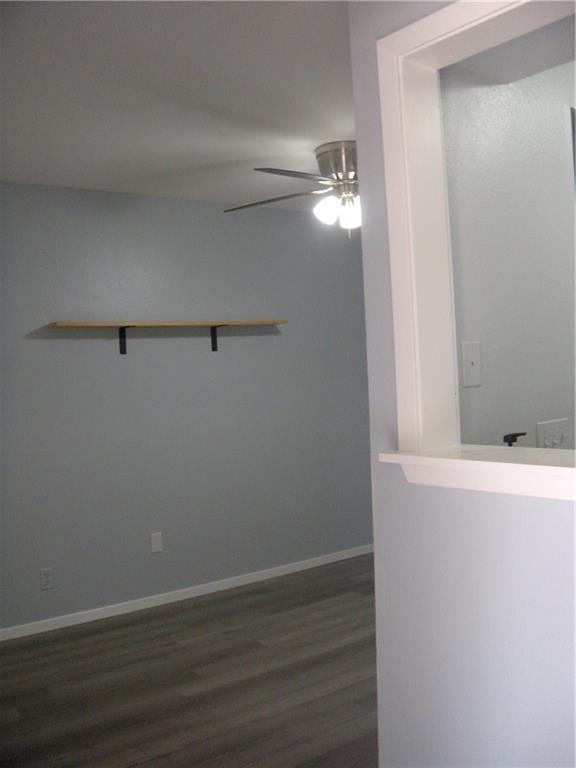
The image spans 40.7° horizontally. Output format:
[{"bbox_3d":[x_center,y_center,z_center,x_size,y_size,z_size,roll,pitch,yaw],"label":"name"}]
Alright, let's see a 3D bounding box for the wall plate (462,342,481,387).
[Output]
[{"bbox_3d":[0.472,-0.050,1.973,0.070,0.115,0.008,-4,1,-37],"label":"wall plate"}]

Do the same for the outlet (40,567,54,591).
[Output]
[{"bbox_3d":[-1.324,1.075,4.273,0.070,0.115,0.008,-4,1,-37],"label":"outlet"}]

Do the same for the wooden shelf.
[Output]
[{"bbox_3d":[-0.661,-0.281,4.700,1.540,0.180,0.177,-4,1,-37],"label":"wooden shelf"}]

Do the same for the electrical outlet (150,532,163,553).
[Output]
[{"bbox_3d":[-0.788,0.956,4.680,0.070,0.114,0.008,-4,1,-37],"label":"electrical outlet"}]

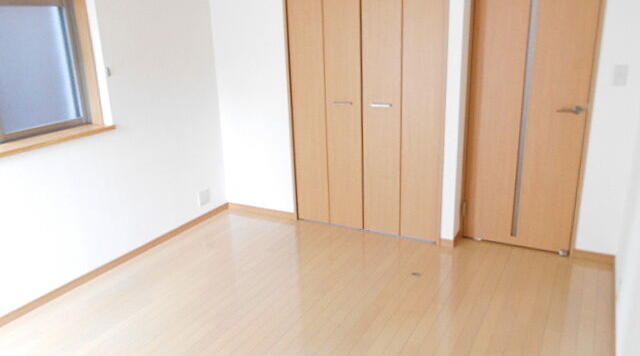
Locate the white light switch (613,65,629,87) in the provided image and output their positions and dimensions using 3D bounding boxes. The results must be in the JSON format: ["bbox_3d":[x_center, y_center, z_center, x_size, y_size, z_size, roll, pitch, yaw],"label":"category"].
[{"bbox_3d":[1.773,-0.604,2.837,0.070,0.121,0.010,8,20,29],"label":"white light switch"}]

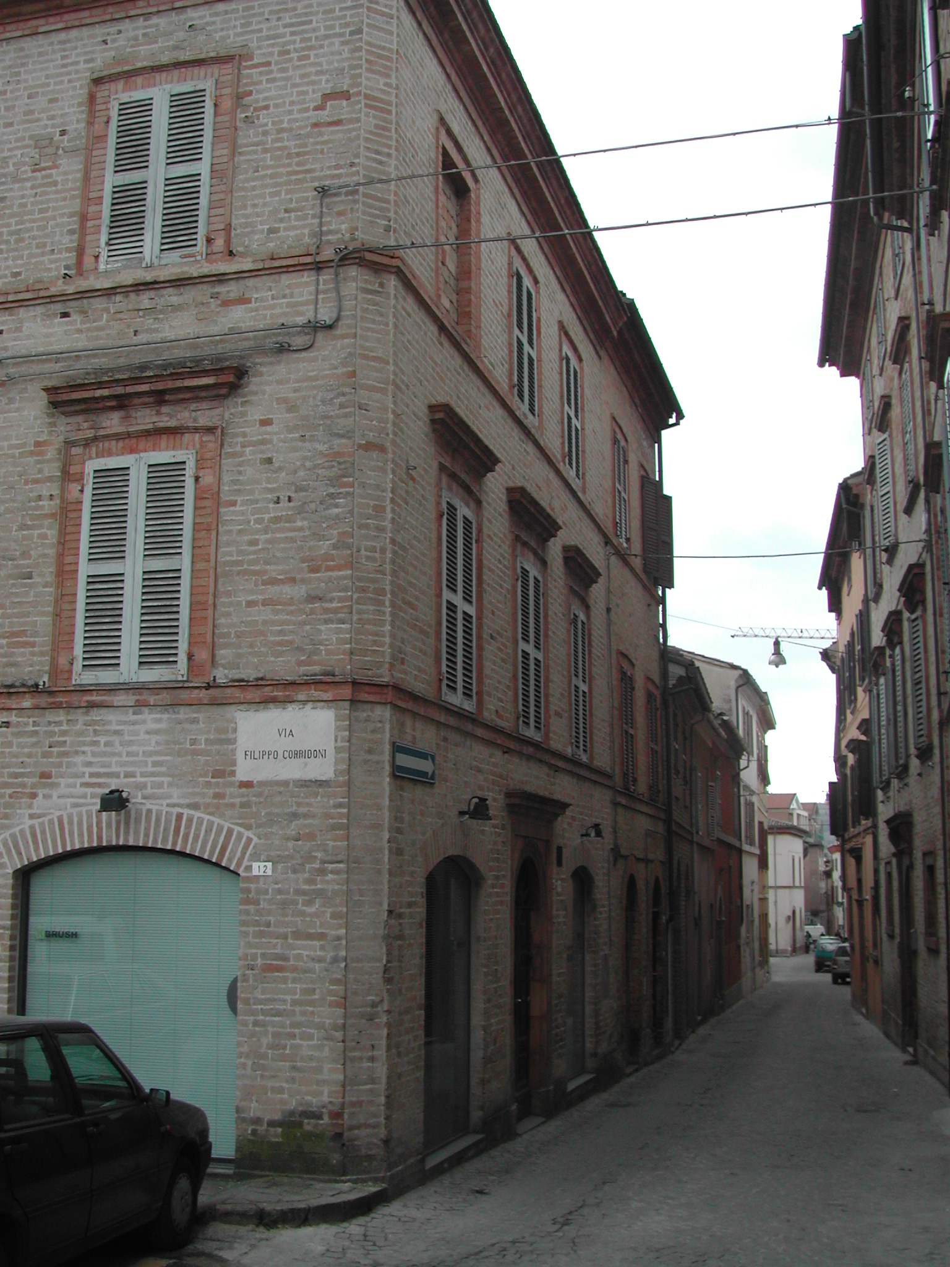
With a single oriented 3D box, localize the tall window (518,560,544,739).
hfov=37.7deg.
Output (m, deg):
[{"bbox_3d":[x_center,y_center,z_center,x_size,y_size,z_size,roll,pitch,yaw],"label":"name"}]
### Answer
[{"bbox_3d":[0.591,0.190,14.513,0.100,1.820,0.990,-3,-11,16],"label":"tall window"}]

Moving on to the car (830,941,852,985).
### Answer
[{"bbox_3d":[13.721,11.914,50.516,1.580,1.420,3.750,-3,-12,15],"label":"car"}]

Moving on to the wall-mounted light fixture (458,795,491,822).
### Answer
[{"bbox_3d":[-0.001,1.527,12.042,0.240,0.200,0.190,-3,-11,16],"label":"wall-mounted light fixture"}]

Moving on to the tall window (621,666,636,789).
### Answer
[{"bbox_3d":[2.220,1.403,20.281,0.060,1.781,0.986,-3,-11,16],"label":"tall window"}]

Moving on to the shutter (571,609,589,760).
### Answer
[{"bbox_3d":[1.283,0.634,17.159,0.060,1.837,0.950,-3,-11,16],"label":"shutter"}]

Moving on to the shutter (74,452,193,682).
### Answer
[{"bbox_3d":[-2.654,-0.515,10.847,0.970,1.800,0.070,-3,-11,15],"label":"shutter"}]

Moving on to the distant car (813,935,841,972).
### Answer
[{"bbox_3d":[14.941,13.481,58.643,1.530,1.480,3.550,-3,-11,16],"label":"distant car"}]

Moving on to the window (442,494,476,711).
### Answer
[{"bbox_3d":[-0.165,-0.261,12.317,0.090,1.837,1.021,-3,-11,16],"label":"window"}]

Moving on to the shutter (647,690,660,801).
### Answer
[{"bbox_3d":[2.898,1.832,22.601,0.090,1.781,1.038,-3,-11,16],"label":"shutter"}]

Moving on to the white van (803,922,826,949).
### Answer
[{"bbox_3d":[31.845,28.385,130.000,1.920,2.150,4.800,-2,-10,13],"label":"white van"}]

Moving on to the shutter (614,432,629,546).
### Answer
[{"bbox_3d":[2.145,-2.082,20.248,0.070,1.580,1.000,-3,-11,16],"label":"shutter"}]

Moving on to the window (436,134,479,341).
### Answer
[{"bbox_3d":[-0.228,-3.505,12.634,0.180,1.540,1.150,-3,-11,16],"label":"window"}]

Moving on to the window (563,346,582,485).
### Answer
[{"bbox_3d":[1.213,-2.760,17.489,0.060,1.542,0.986,-3,-11,16],"label":"window"}]

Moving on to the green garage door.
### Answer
[{"bbox_3d":[-2.590,2.703,10.390,1.860,2.200,0.100,-3,-11,15],"label":"green garage door"}]

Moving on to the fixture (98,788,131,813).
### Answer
[{"bbox_3d":[-2.693,1.249,10.383,0.170,0.190,0.260,-3,-11,15],"label":"fixture"}]

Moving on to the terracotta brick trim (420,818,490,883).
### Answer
[{"bbox_3d":[-0.193,1.815,11.710,0.150,0.490,1.930,-3,-11,16],"label":"terracotta brick trim"}]

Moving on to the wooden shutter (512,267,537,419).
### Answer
[{"bbox_3d":[0.526,-3.175,15.210,0.090,1.552,0.996,-3,-11,16],"label":"wooden shutter"}]

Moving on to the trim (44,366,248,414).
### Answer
[{"bbox_3d":[-2.654,-1.906,11.015,1.720,0.200,0.180,-3,-11,15],"label":"trim"}]

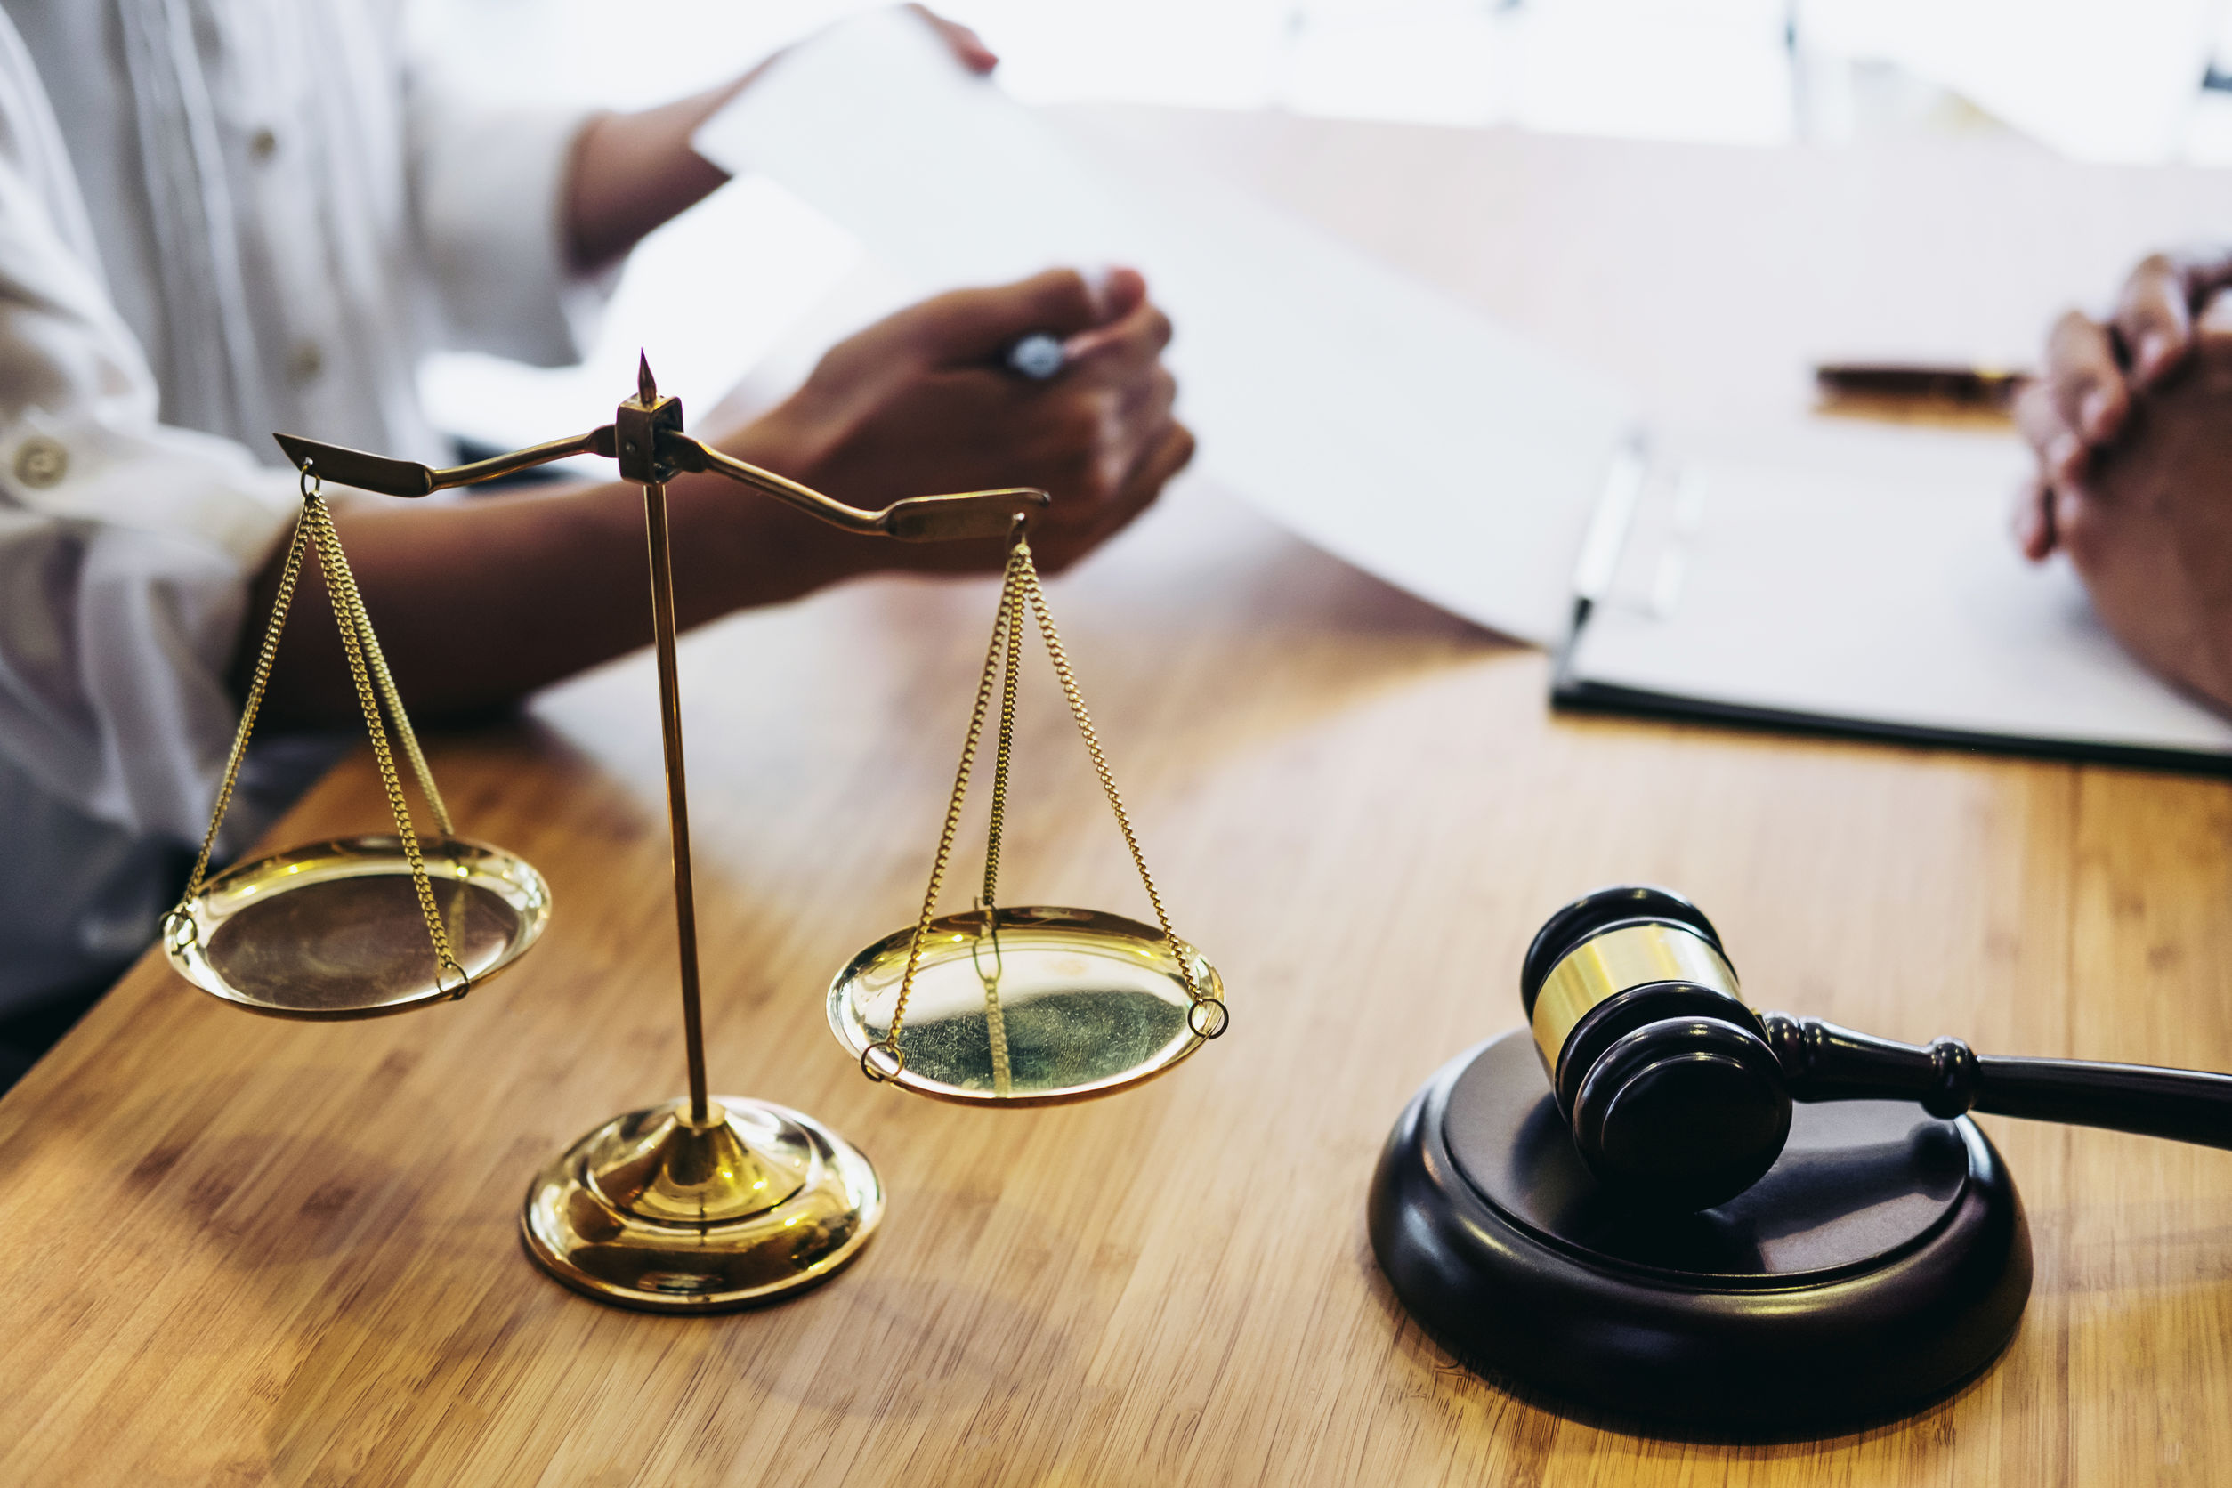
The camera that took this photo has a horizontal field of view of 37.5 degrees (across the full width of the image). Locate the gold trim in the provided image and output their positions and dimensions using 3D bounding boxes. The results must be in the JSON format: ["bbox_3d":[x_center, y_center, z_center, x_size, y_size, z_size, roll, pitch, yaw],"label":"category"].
[{"bbox_3d":[0.094,0.053,0.580,0.038,0.038,0.020,-2,25,-3],"label":"gold trim"}]

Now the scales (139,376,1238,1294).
[{"bbox_3d":[-0.077,0.012,0.584,0.200,0.169,0.071,6,26,13],"label":"scales"}]

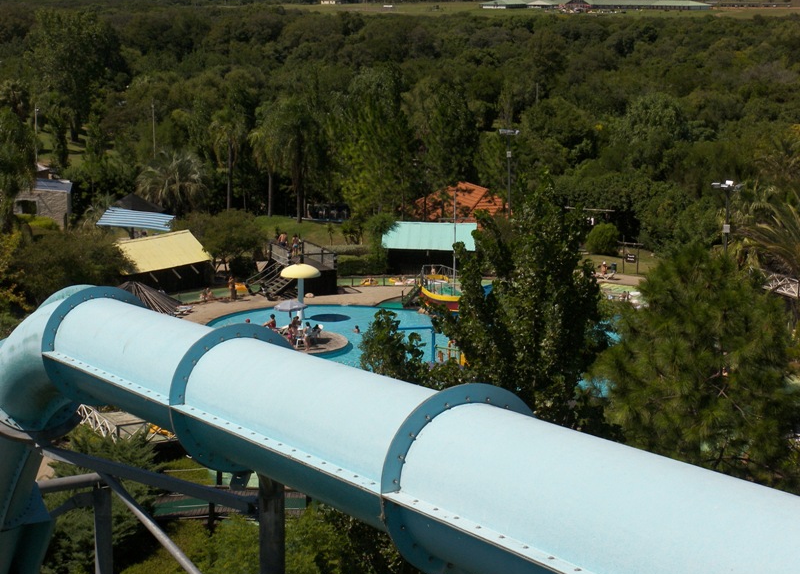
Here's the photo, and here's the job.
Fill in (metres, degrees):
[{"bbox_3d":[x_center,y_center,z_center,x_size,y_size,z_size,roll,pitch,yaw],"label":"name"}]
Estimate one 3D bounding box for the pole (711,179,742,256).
[{"bbox_3d":[18.650,-1.120,101.860,1.750,9.800,1.100,0,10,0],"label":"pole"}]

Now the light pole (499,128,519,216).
[{"bbox_3d":[8.380,-7.290,136.820,1.500,9.800,0.700,0,10,0],"label":"light pole"}]

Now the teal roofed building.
[{"bbox_3d":[2.330,-2.920,129.770,6.700,3.650,5.000,1,10,7],"label":"teal roofed building"}]

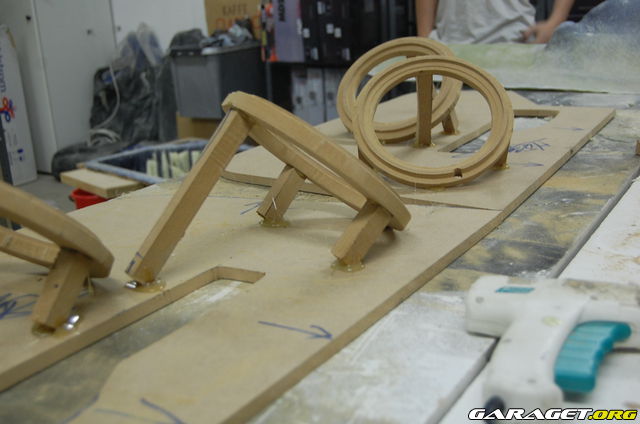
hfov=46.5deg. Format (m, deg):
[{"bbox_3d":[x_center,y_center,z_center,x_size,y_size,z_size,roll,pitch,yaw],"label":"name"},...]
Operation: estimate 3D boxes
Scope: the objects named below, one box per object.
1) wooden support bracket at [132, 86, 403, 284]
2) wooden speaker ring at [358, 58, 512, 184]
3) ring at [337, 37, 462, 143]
[{"bbox_3d":[-0.050,-0.032,0.663,0.250,0.153,0.212,-11,20,-26],"label":"wooden support bracket"},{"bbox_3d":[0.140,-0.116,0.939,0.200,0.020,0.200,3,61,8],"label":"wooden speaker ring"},{"bbox_3d":[0.121,-0.183,1.132,0.195,0.026,0.195,10,64,28],"label":"ring"}]

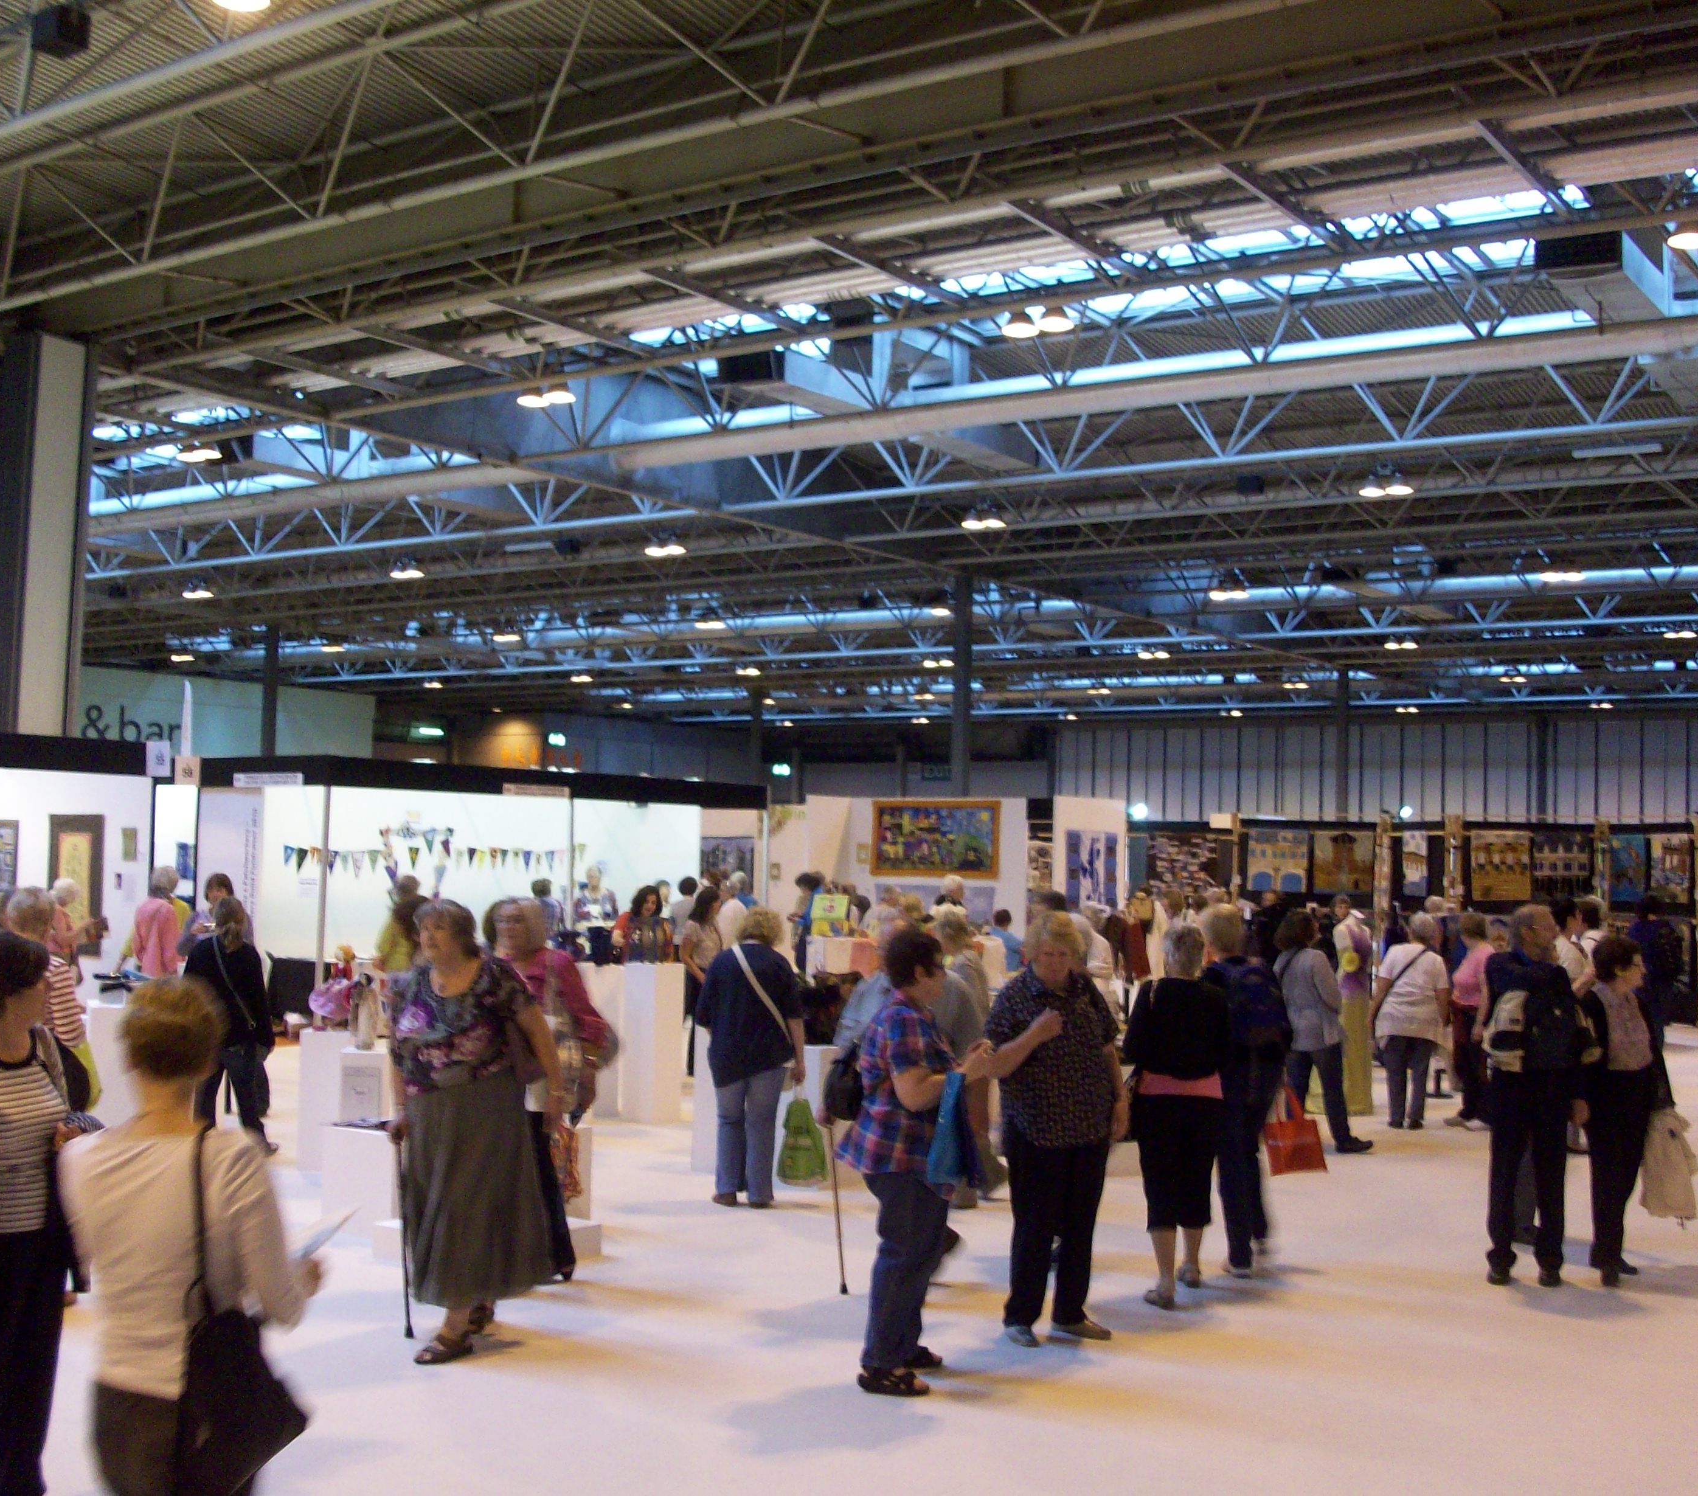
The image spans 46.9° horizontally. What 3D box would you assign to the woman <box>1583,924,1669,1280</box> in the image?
[{"bbox_3d":[3.528,1.627,8.914,0.430,1.540,0.340,3,-4,-33],"label":"woman"}]

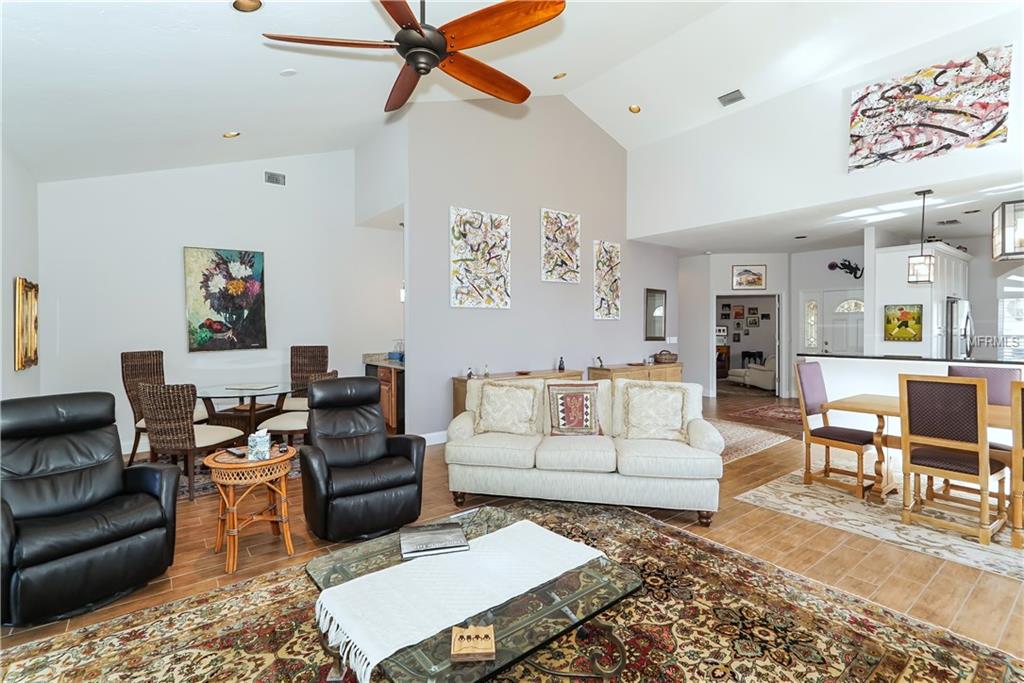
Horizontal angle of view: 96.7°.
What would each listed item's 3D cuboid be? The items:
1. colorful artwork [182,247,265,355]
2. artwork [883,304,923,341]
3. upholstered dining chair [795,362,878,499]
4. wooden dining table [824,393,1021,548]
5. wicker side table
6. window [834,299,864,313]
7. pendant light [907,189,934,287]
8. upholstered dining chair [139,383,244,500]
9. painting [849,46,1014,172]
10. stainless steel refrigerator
[{"bbox_3d":[-3.486,-0.504,5.580,0.826,1.234,0.036,-1,2,-37],"label":"colorful artwork"},{"bbox_3d":[5.377,-0.255,6.279,0.031,0.515,0.418,-1,2,-37],"label":"artwork"},{"bbox_3d":[2.871,0.733,4.004,0.464,1.069,0.551,-1,1,-37],"label":"upholstered dining chair"},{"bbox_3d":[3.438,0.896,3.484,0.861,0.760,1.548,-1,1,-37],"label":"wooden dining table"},{"bbox_3d":[-1.565,0.989,2.758,0.510,0.602,0.510,-1,2,-37],"label":"wicker side table"},{"bbox_3d":[6.052,-0.632,8.053,0.041,0.255,0.632,-1,2,-37],"label":"window"},{"bbox_3d":[4.422,-1.115,4.923,0.184,0.989,0.184,-1,2,-37],"label":"pendant light"},{"bbox_3d":[-2.704,0.802,3.913,0.540,0.930,0.610,0,1,4],"label":"upholstered dining chair"},{"bbox_3d":[4.166,-2.317,4.636,0.041,0.908,1.219,-1,2,-37],"label":"painting"},{"bbox_3d":[6.559,0.259,7.107,0.928,1.785,0.724,-1,2,-37],"label":"stainless steel refrigerator"}]

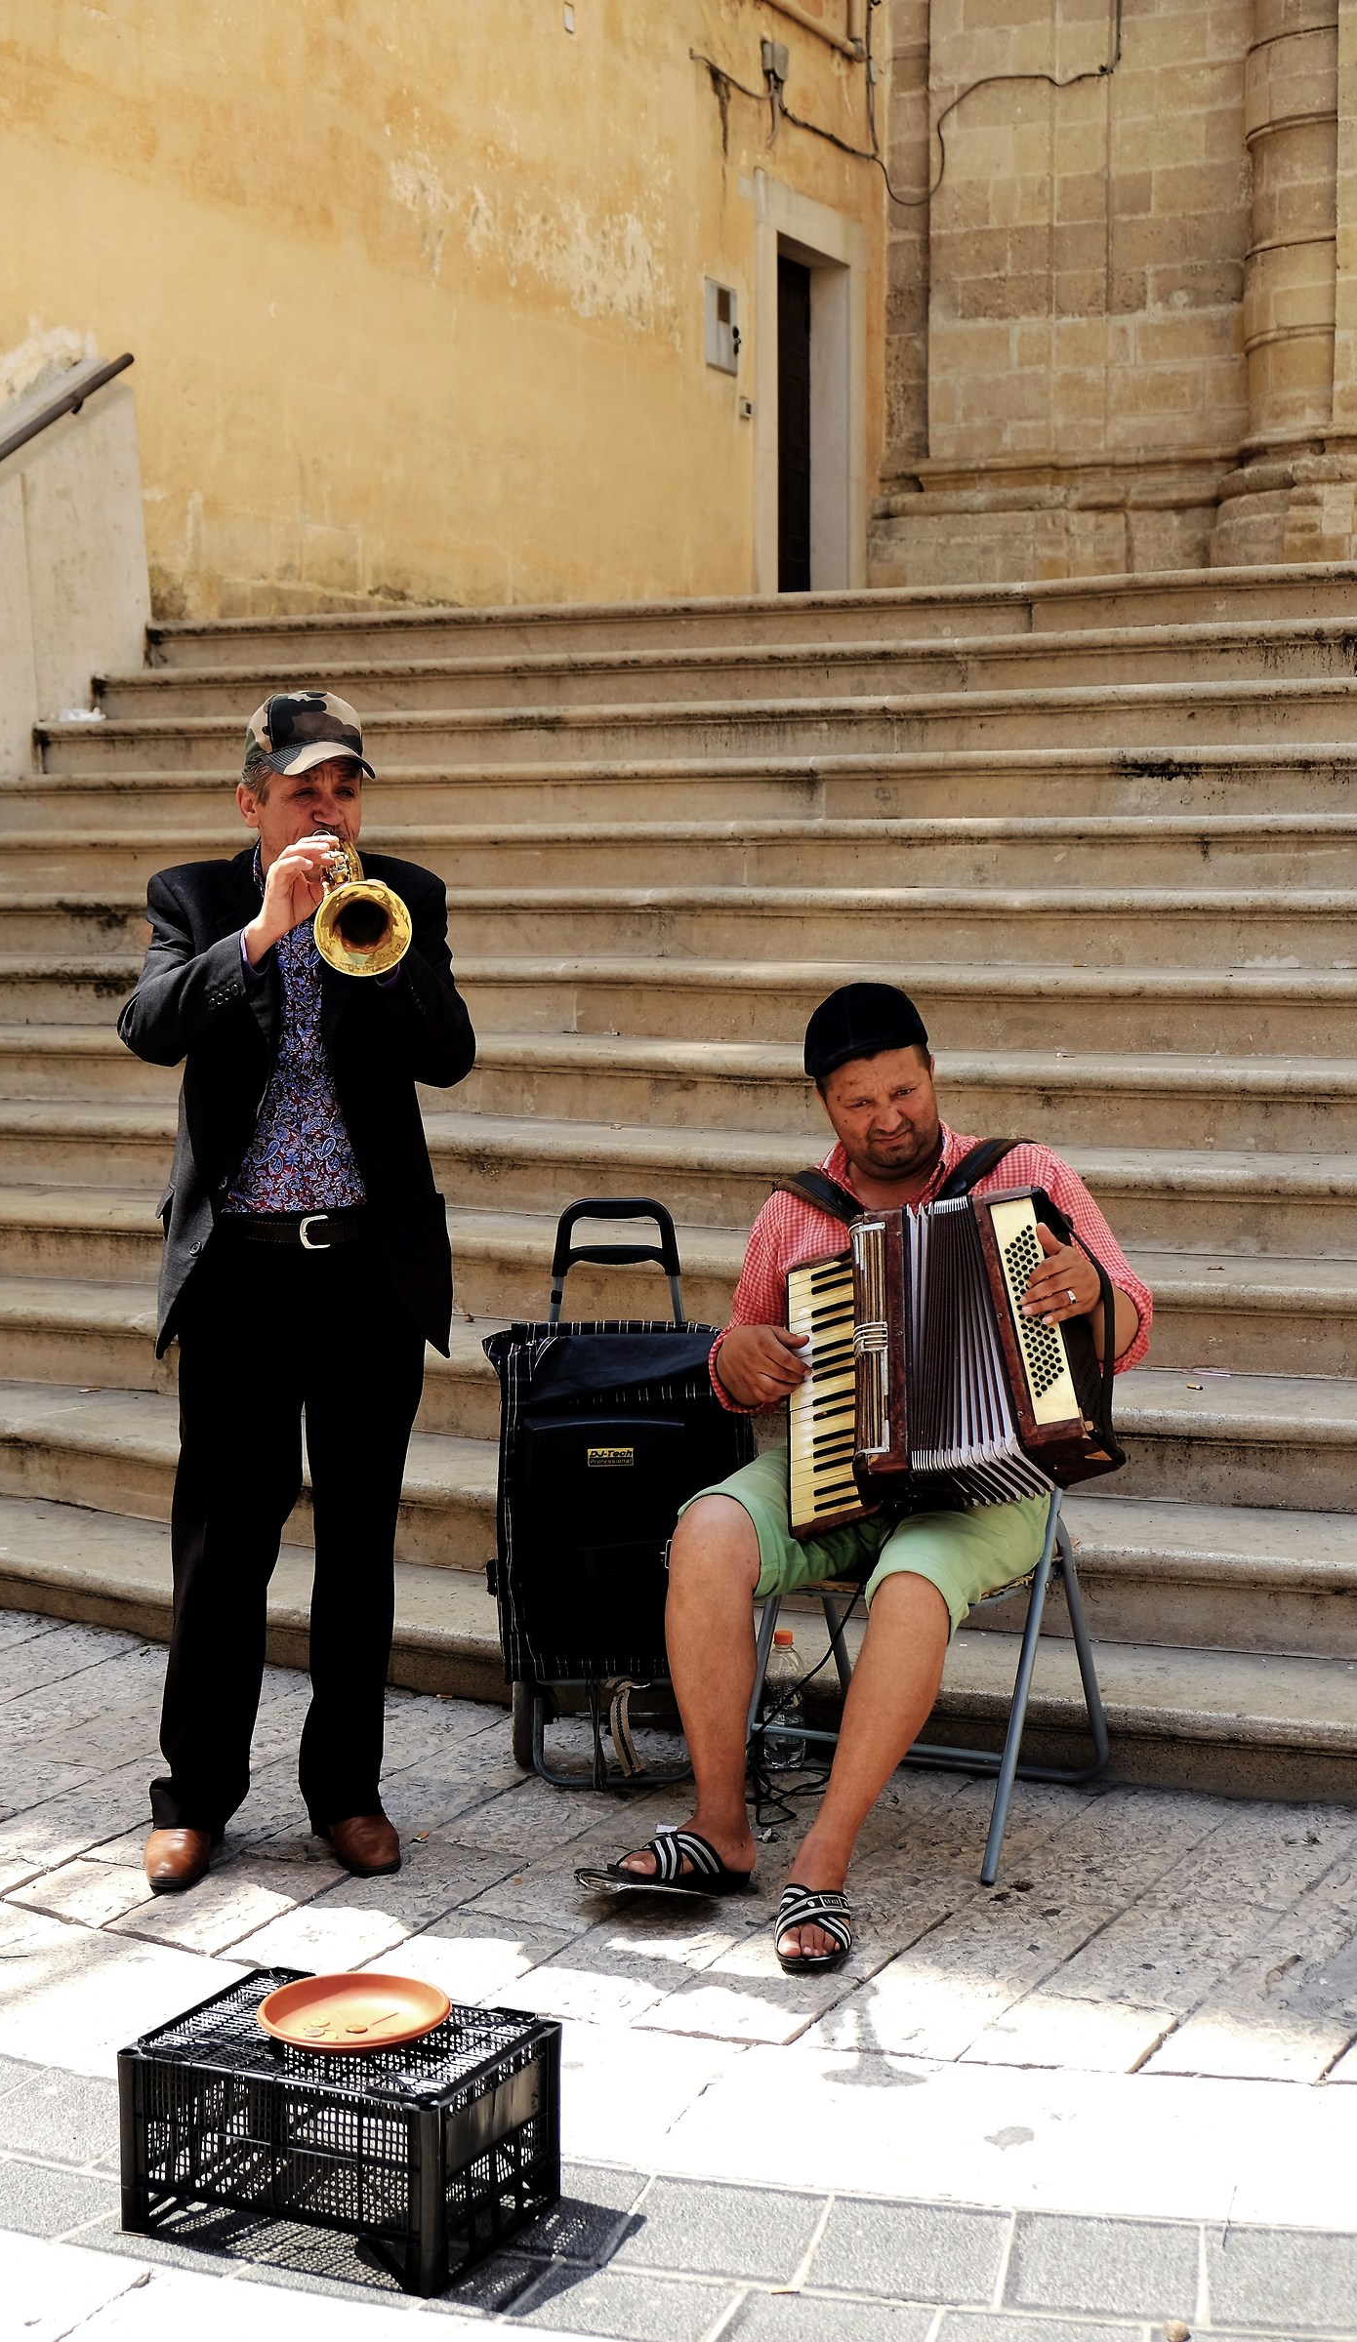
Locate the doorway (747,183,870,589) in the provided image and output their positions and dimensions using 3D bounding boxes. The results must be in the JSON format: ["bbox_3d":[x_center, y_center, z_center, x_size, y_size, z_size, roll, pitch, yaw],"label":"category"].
[{"bbox_3d":[0.559,-3.361,14.837,0.220,2.200,1.380,2,6,24],"label":"doorway"}]

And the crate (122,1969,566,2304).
[{"bbox_3d":[-0.373,1.062,3.549,0.393,0.205,0.286,2,6,26],"label":"crate"}]

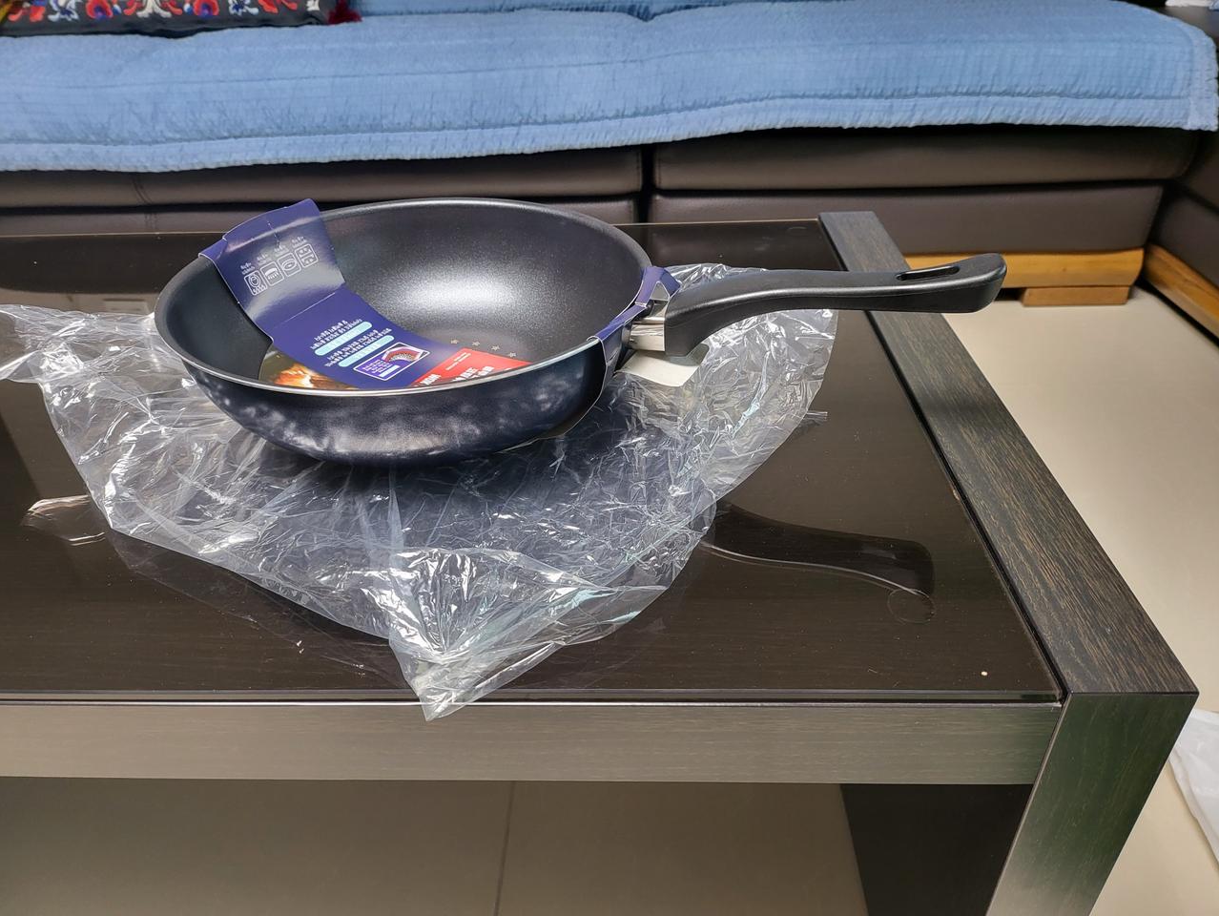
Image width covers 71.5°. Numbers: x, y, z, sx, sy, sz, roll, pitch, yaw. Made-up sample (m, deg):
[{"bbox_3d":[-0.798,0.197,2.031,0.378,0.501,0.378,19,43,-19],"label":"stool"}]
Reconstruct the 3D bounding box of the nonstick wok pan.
[{"bbox_3d":[-0.026,-0.076,0.515,0.476,0.110,0.290,5,35,10],"label":"nonstick wok pan"}]

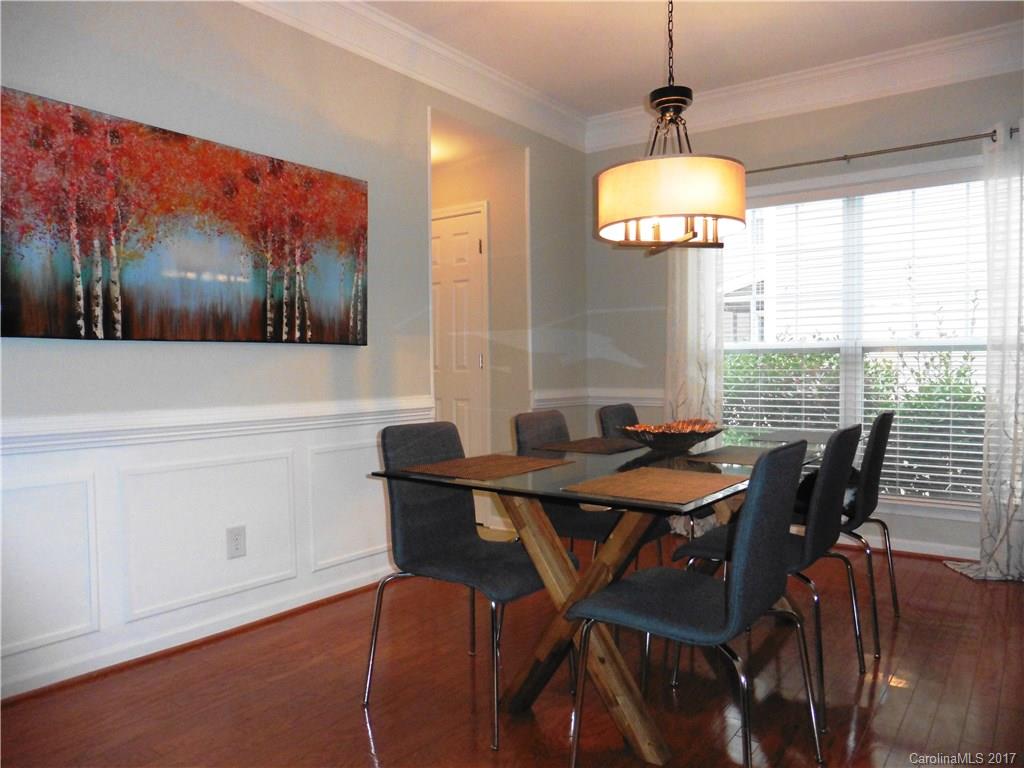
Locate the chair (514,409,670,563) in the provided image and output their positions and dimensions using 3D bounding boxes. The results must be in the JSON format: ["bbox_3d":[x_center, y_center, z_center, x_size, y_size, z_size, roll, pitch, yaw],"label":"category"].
[{"bbox_3d":[0.306,0.543,2.737,0.540,0.845,0.500,1,2,36],"label":"chair"}]

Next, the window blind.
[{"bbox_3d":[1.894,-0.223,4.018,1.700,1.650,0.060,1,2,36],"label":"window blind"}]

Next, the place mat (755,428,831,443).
[{"bbox_3d":[1.222,0.225,2.959,0.310,0.006,0.475,1,2,36],"label":"place mat"}]

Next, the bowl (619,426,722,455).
[{"bbox_3d":[0.588,0.194,2.581,0.370,0.088,0.370,0,1,0],"label":"bowl"}]

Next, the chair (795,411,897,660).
[{"bbox_3d":[1.235,0.541,2.857,0.520,0.840,0.500,1,2,36],"label":"chair"}]

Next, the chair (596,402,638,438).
[{"bbox_3d":[0.705,0.529,3.275,0.540,0.845,0.500,1,2,36],"label":"chair"}]

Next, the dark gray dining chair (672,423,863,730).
[{"bbox_3d":[0.843,0.554,2.327,0.520,0.840,0.500,1,2,36],"label":"dark gray dining chair"}]

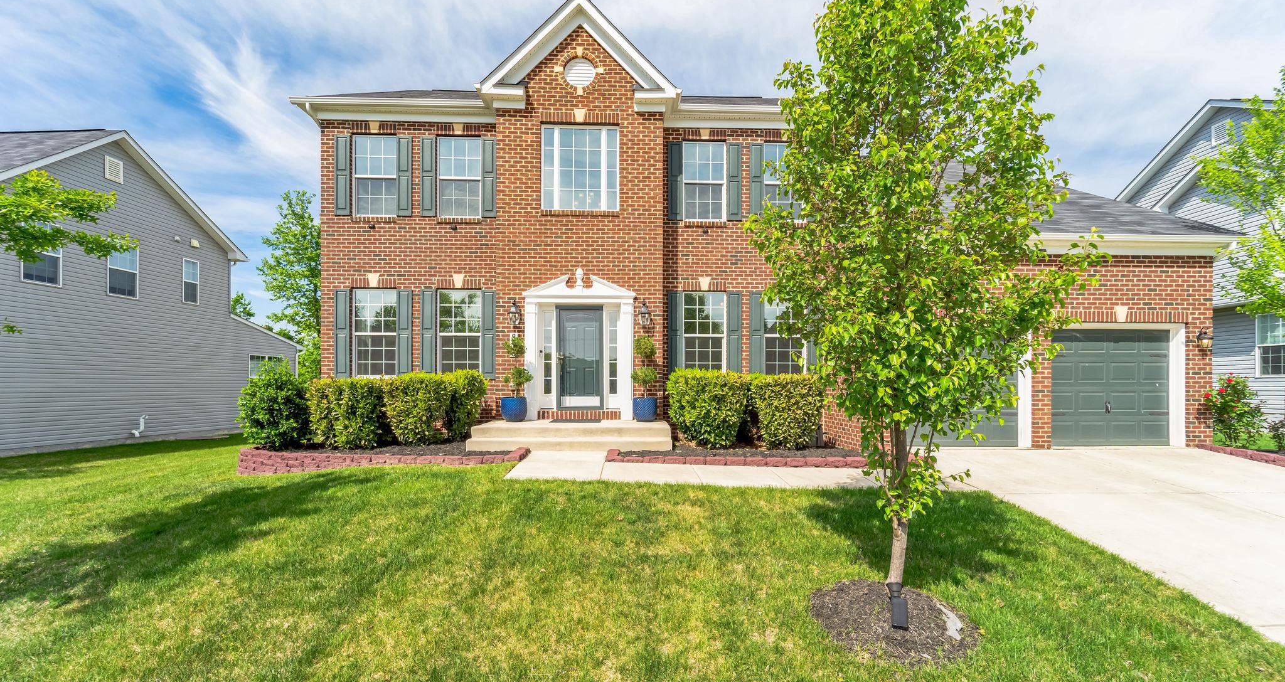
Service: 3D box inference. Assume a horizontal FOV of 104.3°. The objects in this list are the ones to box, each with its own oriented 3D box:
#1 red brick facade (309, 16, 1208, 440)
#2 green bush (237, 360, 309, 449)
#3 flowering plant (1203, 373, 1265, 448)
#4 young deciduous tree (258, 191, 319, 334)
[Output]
[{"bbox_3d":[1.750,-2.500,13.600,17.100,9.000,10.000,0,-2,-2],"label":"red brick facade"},{"bbox_3d":[-6.200,1.060,8.400,1.220,1.500,1.200,0,-2,-2],"label":"green bush"},{"bbox_3d":[10.300,1.220,8.750,1.060,1.310,1.000,0,-2,-2],"label":"flowering plant"},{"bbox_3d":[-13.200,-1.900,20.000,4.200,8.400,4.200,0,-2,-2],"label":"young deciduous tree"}]

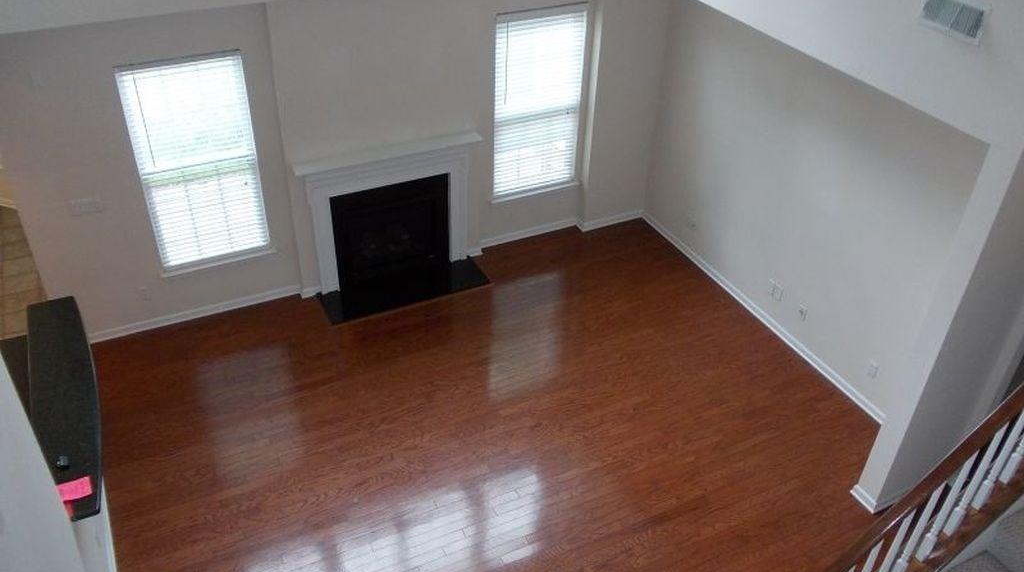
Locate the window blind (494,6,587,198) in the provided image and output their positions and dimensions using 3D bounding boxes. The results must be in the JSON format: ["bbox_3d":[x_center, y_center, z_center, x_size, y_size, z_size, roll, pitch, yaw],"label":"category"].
[{"bbox_3d":[0.247,-1.711,7.822,0.903,1.749,0.051,-15,39,-21],"label":"window blind"}]

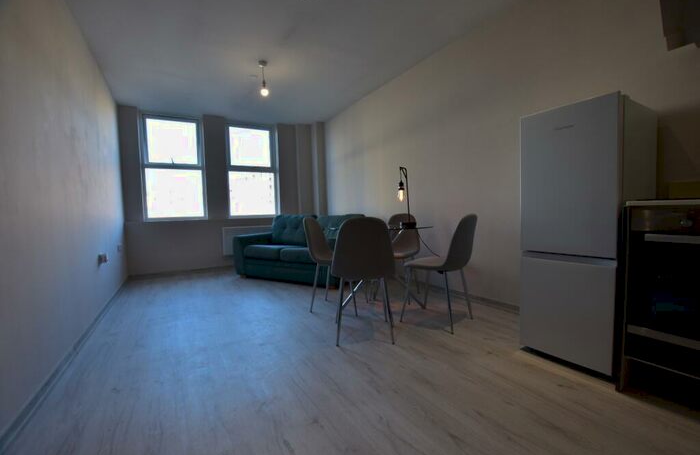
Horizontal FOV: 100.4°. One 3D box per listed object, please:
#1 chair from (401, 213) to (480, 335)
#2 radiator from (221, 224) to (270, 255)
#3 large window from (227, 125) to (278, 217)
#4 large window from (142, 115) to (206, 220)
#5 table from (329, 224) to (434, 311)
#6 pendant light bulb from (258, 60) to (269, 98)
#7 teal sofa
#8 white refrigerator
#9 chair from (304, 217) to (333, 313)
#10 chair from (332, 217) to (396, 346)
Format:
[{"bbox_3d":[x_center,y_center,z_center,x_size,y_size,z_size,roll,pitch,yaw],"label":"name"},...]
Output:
[{"bbox_3d":[0.722,0.329,2.353,0.510,0.864,0.440,1,4,40],"label":"chair"},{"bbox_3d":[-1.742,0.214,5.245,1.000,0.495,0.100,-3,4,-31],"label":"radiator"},{"bbox_3d":[-1.749,-1.007,5.320,0.880,1.623,0.100,-3,4,-31],"label":"large window"},{"bbox_3d":[-2.799,-0.934,4.689,0.862,1.623,0.100,-3,4,-31],"label":"large window"},{"bbox_3d":[0.291,0.379,2.631,0.820,0.750,0.820,-1,3,0],"label":"table"},{"bbox_3d":[-0.957,-1.645,3.256,0.100,0.370,0.100,-3,4,-31],"label":"pendant light bulb"},{"bbox_3d":[-0.700,0.266,4.178,1.760,0.857,0.866,0,4,29],"label":"teal sofa"},{"bbox_3d":[1.440,0.047,1.789,0.588,1.452,0.453,-4,4,-33],"label":"white refrigerator"},{"bbox_3d":[-0.118,0.329,2.733,0.510,0.864,0.440,0,3,18],"label":"chair"},{"bbox_3d":[0.093,0.358,2.133,0.440,0.864,0.510,-2,3,-2],"label":"chair"}]

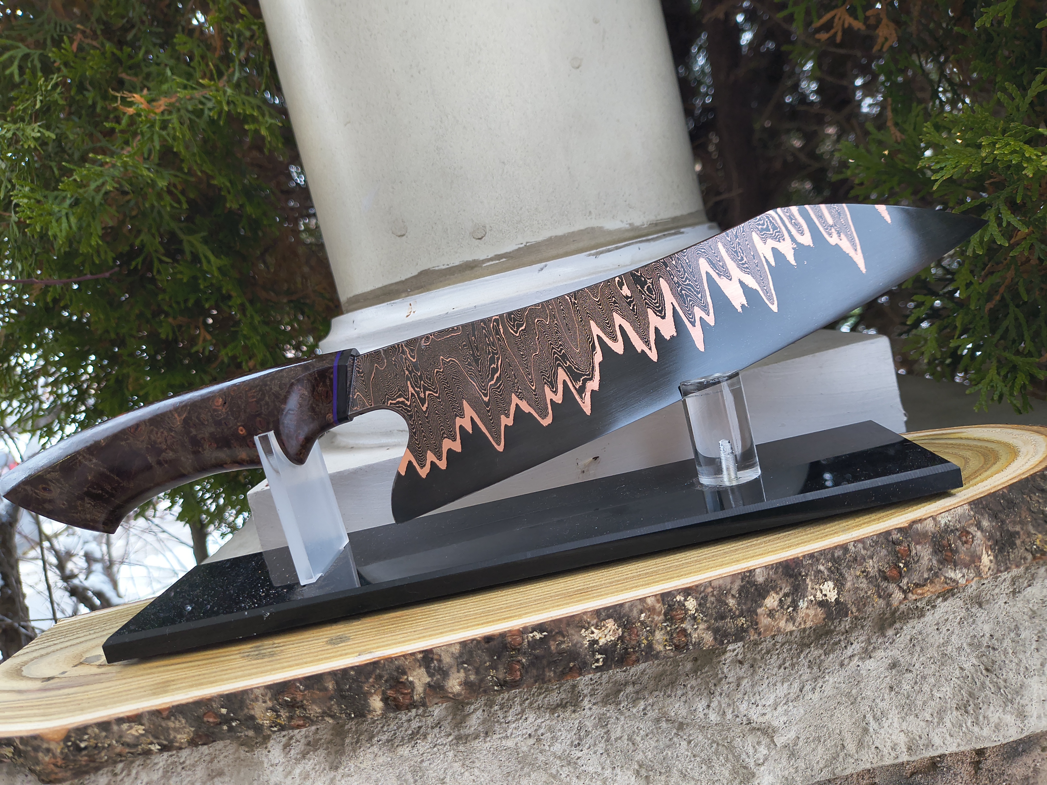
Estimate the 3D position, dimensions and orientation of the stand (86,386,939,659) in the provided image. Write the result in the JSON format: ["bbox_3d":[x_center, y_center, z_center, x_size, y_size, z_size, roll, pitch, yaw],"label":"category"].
[{"bbox_3d":[-0.009,0.025,0.279,0.292,0.065,0.067,-13,9,5],"label":"stand"}]

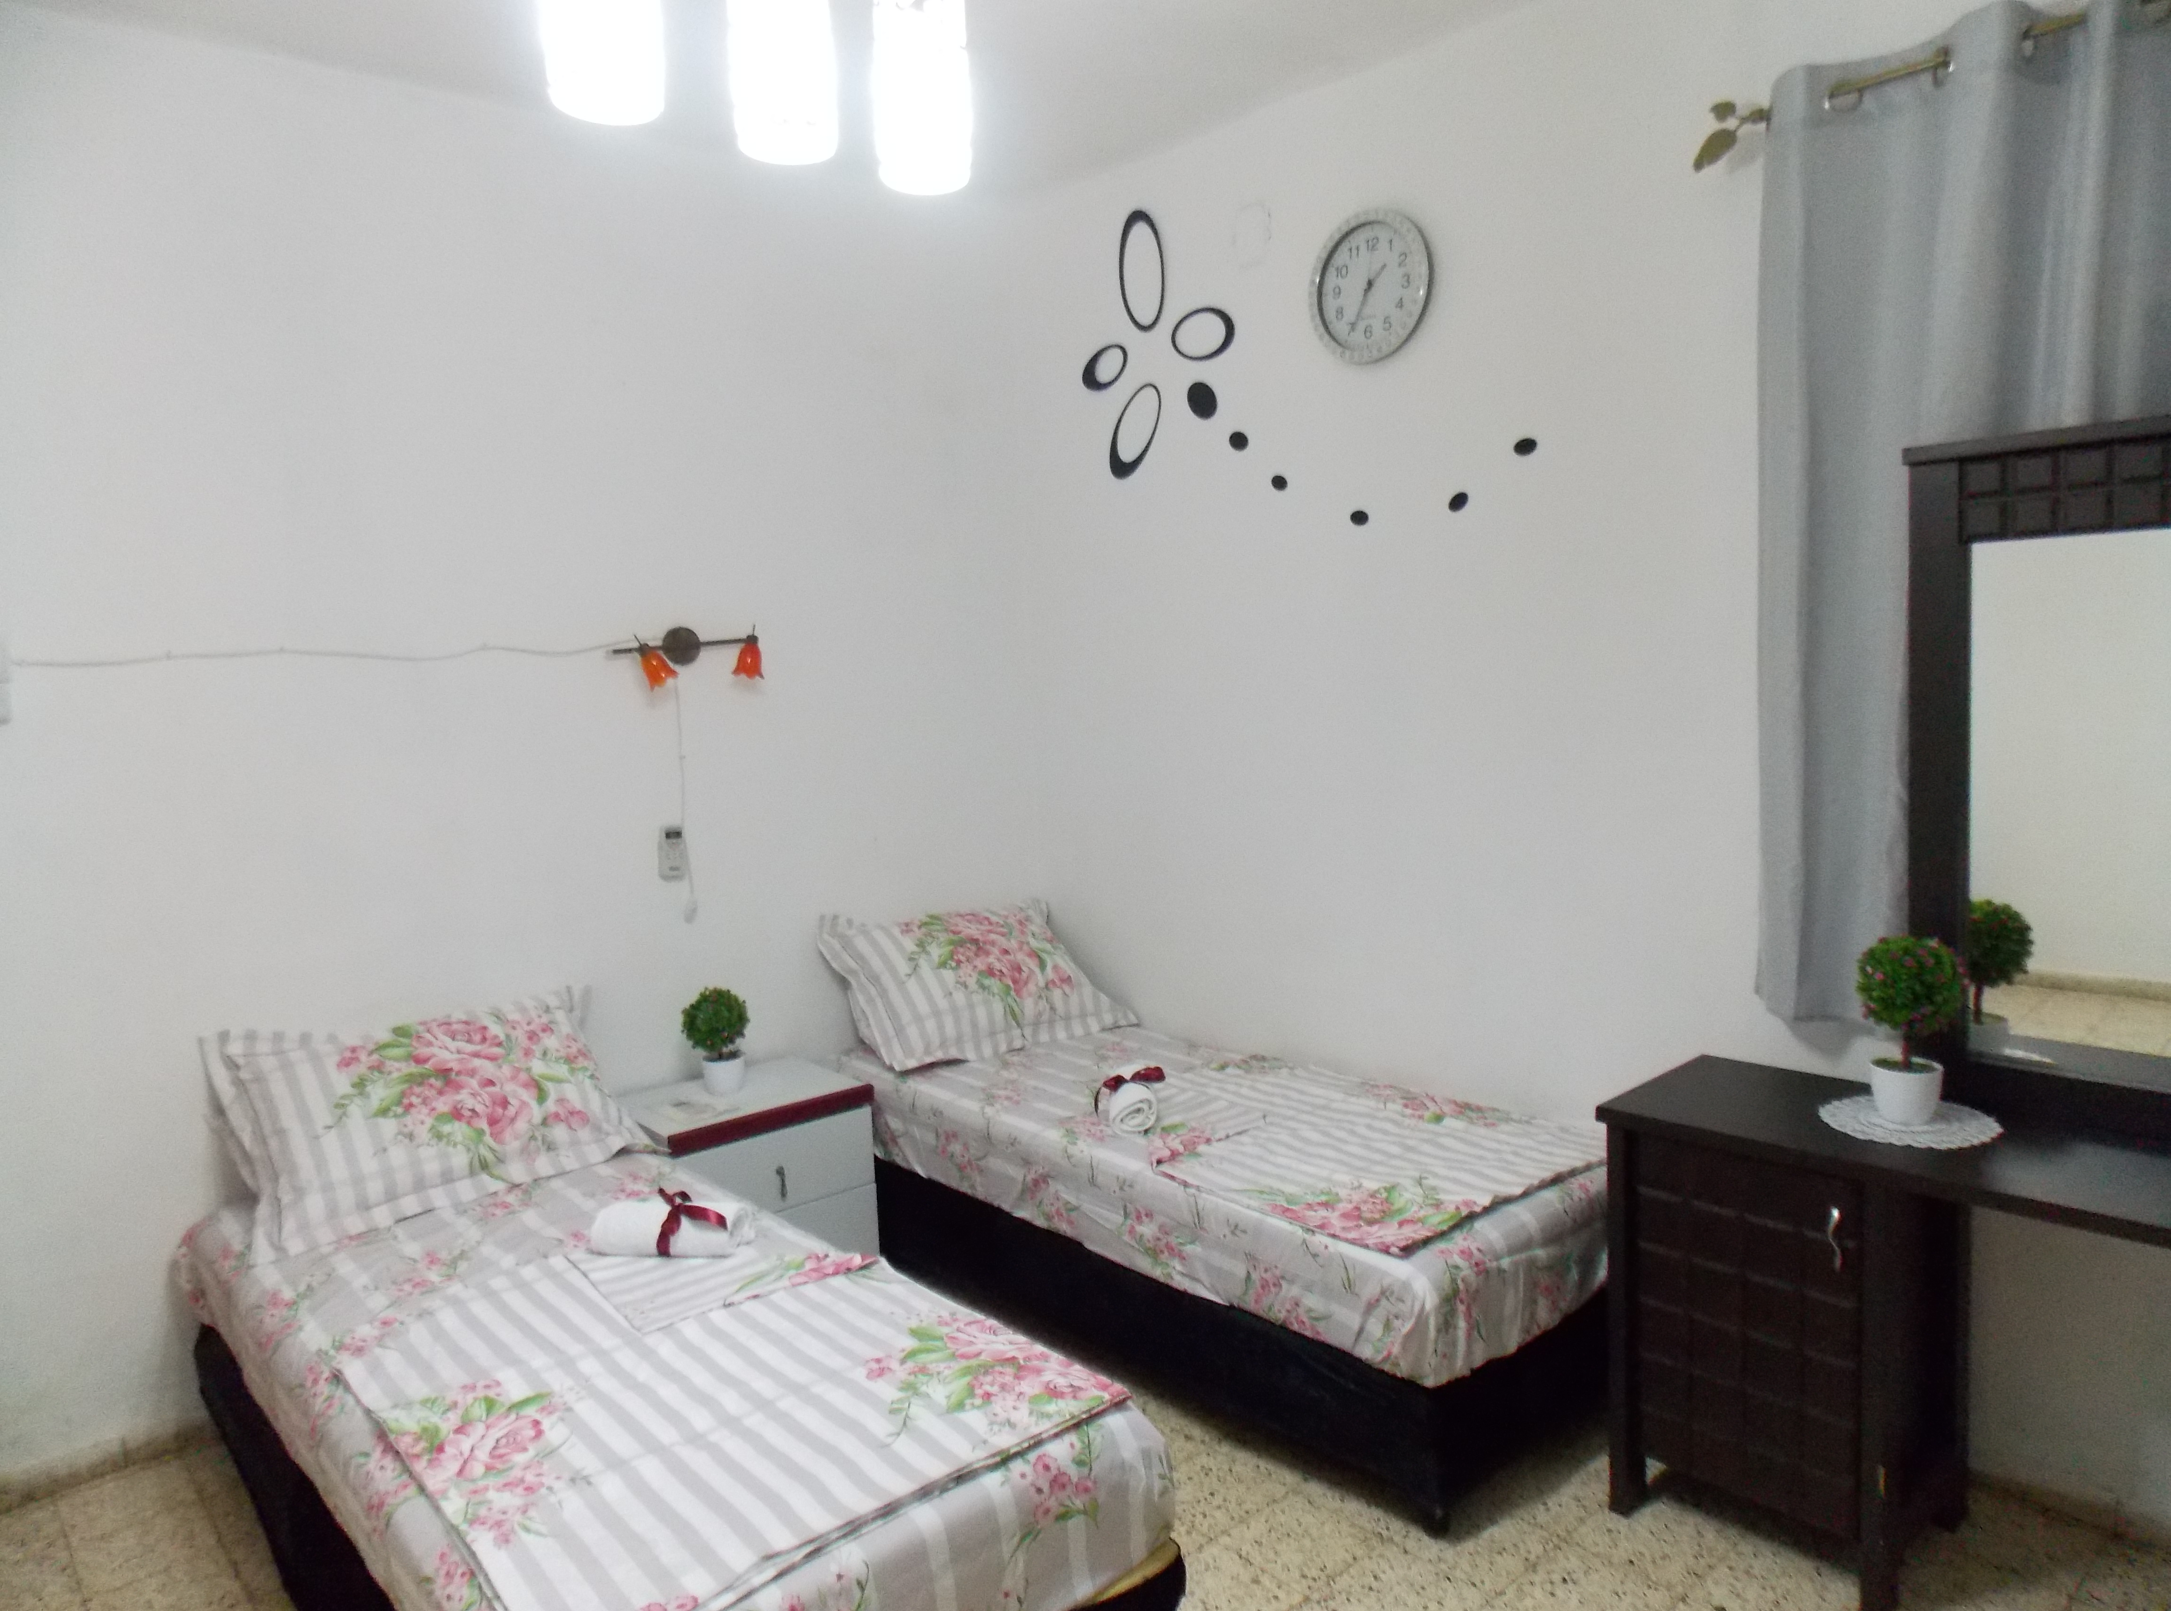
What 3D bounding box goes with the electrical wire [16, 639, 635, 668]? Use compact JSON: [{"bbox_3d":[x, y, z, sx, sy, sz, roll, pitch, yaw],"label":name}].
[{"bbox_3d":[-1.482,-0.311,2.986,1.180,0.036,0.010,-8,8,-40],"label":"electrical wire"}]

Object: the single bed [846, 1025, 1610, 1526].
[{"bbox_3d":[0.242,0.874,3.280,0.815,0.457,1.895,-8,8,-40],"label":"single bed"}]

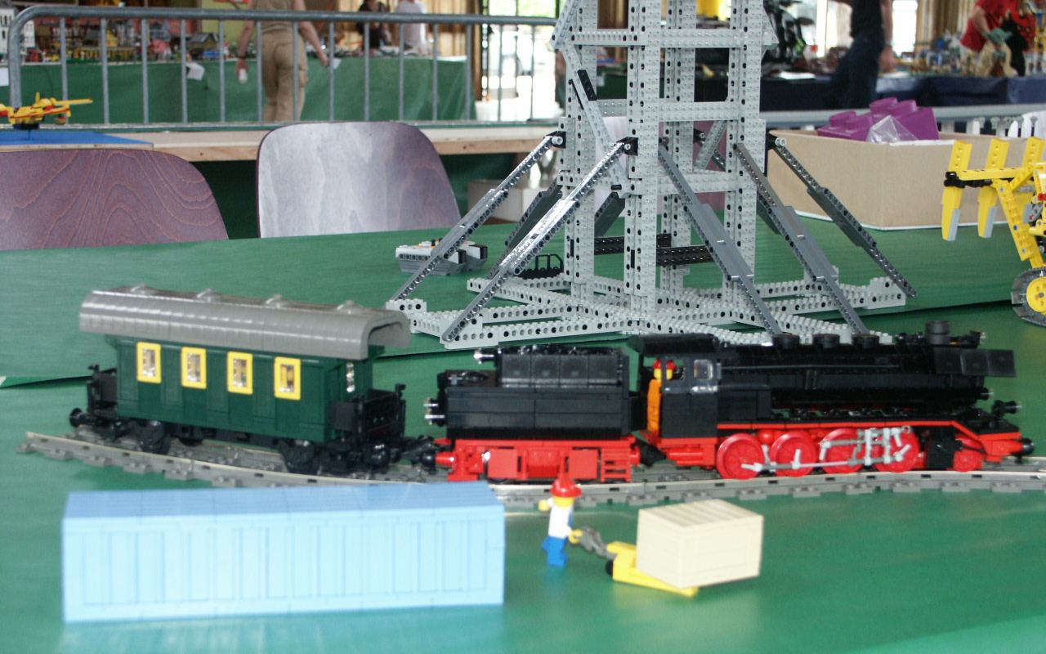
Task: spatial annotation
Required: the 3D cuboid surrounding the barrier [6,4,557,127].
[{"bbox_3d":[-0.725,-0.535,5.770,2.030,1.100,0.450,-4,11,-27],"label":"barrier"}]

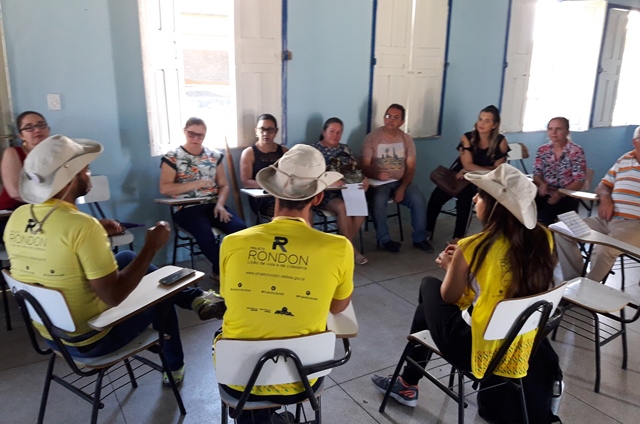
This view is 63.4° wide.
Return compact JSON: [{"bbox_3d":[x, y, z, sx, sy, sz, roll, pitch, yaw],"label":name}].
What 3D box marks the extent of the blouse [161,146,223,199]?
[{"bbox_3d":[-1.046,-0.255,4.231,0.450,0.540,0.270,-6,17,-26],"label":"blouse"}]

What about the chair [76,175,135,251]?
[{"bbox_3d":[-1.635,0.195,3.692,0.550,0.790,0.610,-9,18,-35],"label":"chair"}]

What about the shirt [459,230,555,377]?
[{"bbox_3d":[0.769,0.378,2.133,0.410,0.580,0.280,-6,16,-25],"label":"shirt"}]

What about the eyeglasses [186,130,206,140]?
[{"bbox_3d":[-0.913,-0.585,3.803,0.140,0.045,0.135,2,15,-20],"label":"eyeglasses"}]

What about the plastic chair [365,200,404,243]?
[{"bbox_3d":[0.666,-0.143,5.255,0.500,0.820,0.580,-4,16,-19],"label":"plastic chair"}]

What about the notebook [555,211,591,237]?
[{"bbox_3d":[1.489,0.071,3.036,0.190,0.050,0.200,-10,40,-37],"label":"notebook"}]

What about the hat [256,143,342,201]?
[{"bbox_3d":[-0.069,-0.140,1.788,0.280,0.160,0.360,7,32,21],"label":"hat"}]

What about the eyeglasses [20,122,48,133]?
[{"bbox_3d":[-1.708,-0.501,3.045,0.135,0.045,0.140,12,25,36],"label":"eyeglasses"}]

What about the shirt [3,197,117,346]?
[{"bbox_3d":[-1.066,0.267,2.133,0.470,0.580,0.320,9,17,27],"label":"shirt"}]

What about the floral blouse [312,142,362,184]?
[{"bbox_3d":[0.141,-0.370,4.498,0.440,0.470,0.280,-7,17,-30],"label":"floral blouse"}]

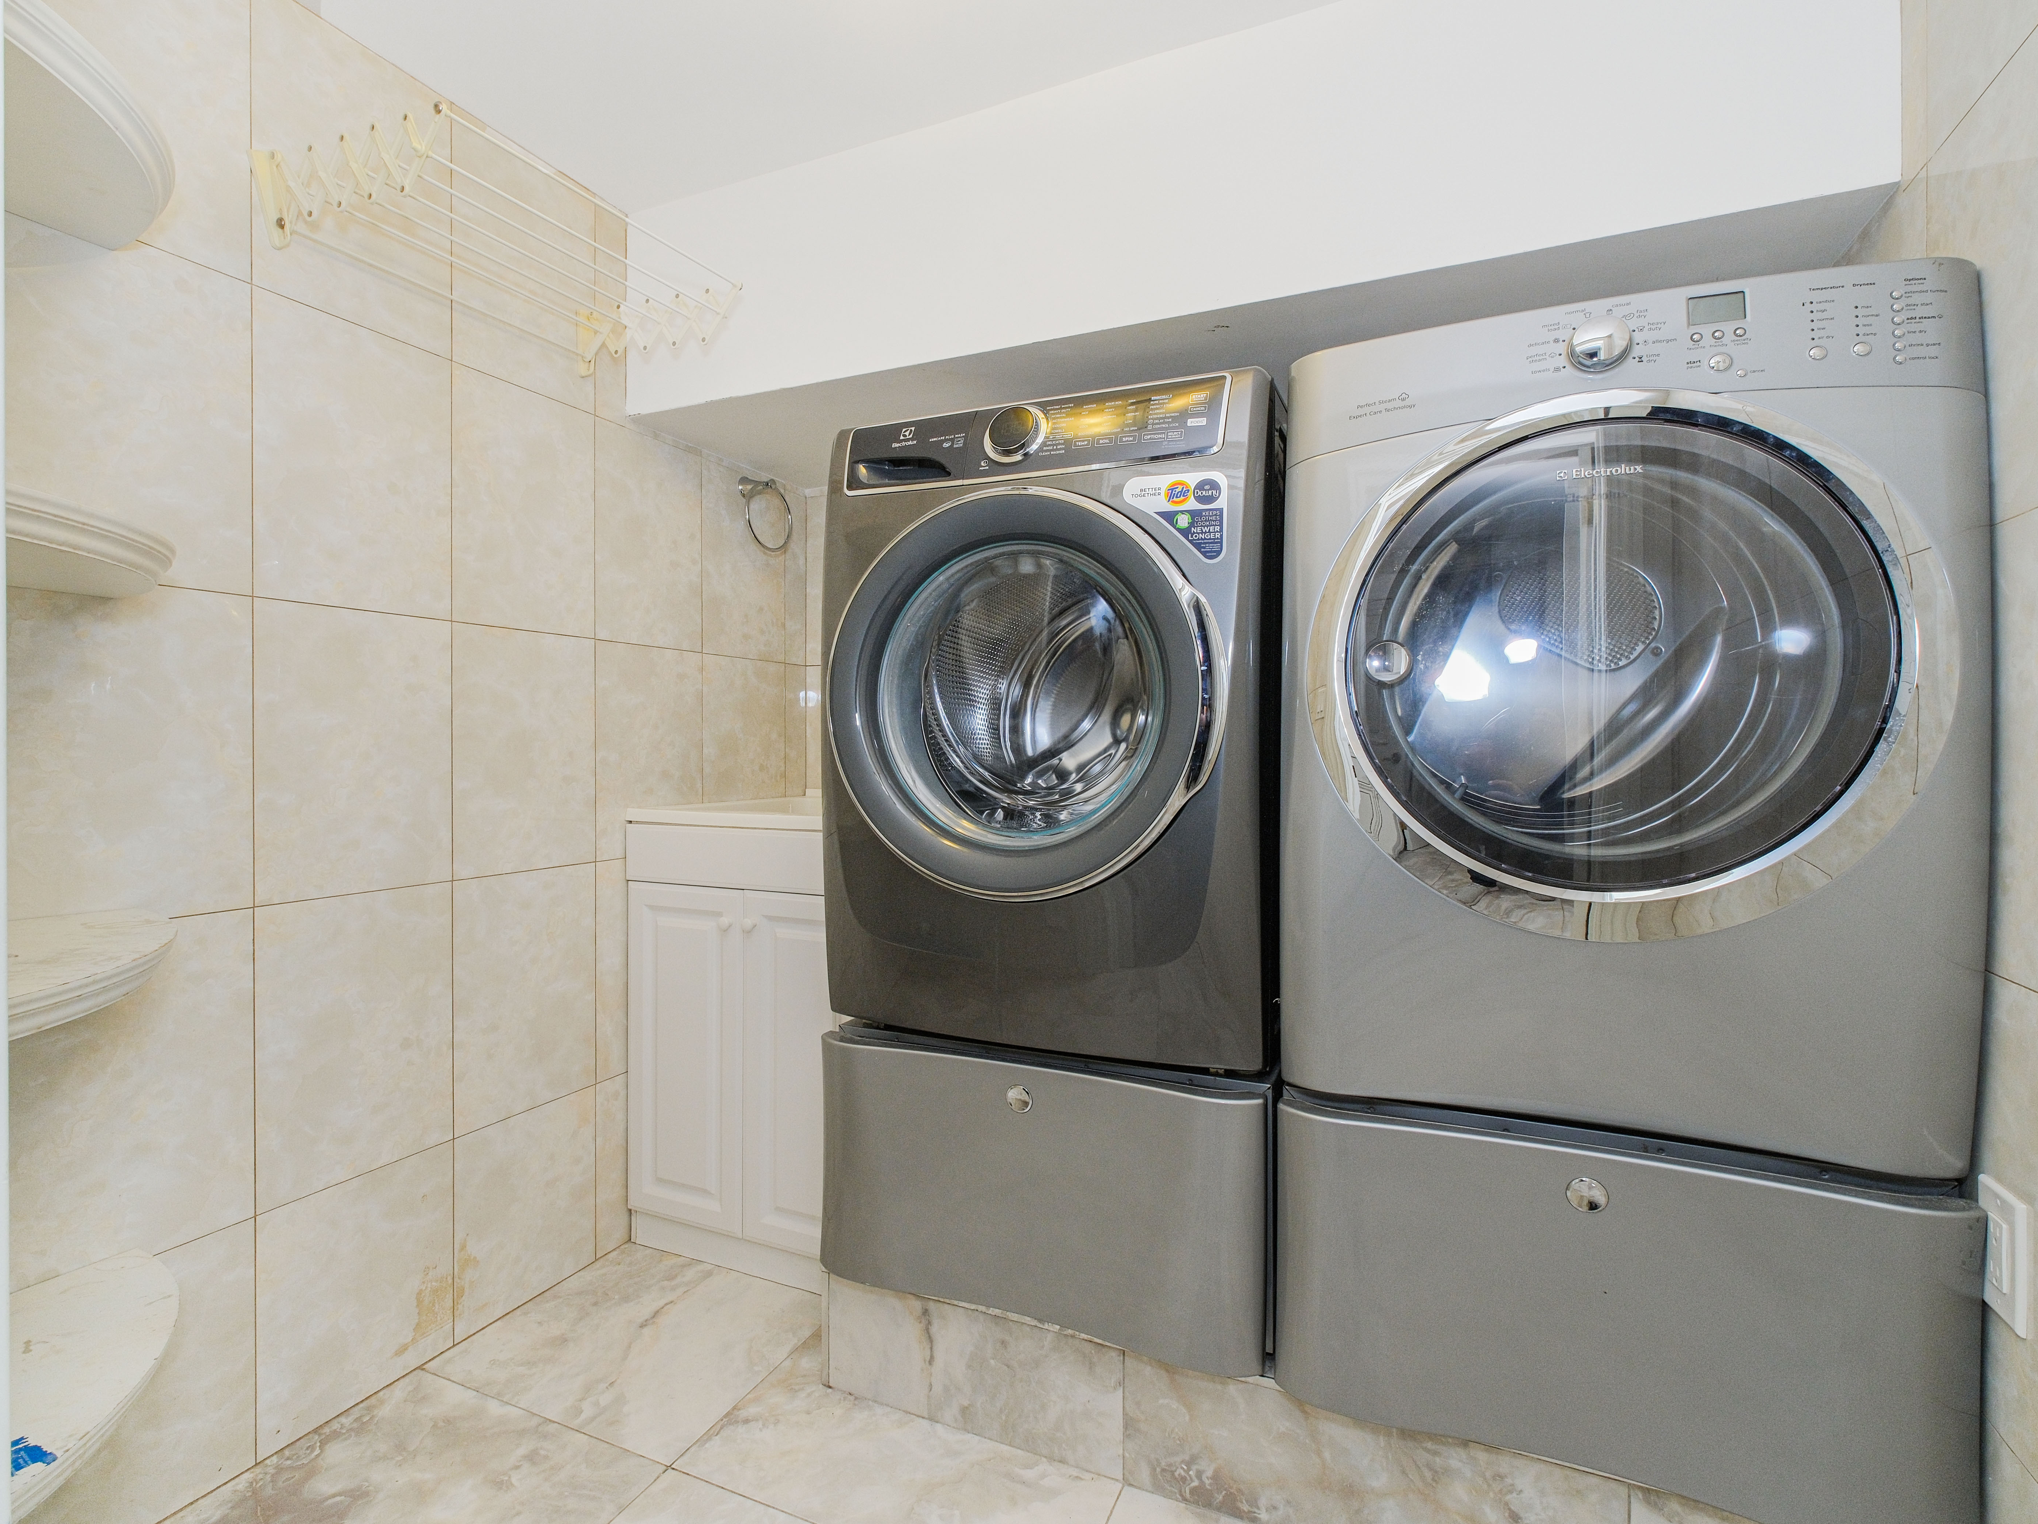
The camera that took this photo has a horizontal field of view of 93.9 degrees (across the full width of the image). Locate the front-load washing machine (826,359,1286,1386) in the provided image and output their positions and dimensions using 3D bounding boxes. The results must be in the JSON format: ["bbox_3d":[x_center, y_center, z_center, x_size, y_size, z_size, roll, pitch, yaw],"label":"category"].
[{"bbox_3d":[0.158,0.146,1.686,0.690,1.355,0.790,0,0,24],"label":"front-load washing machine"}]

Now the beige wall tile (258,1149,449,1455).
[{"bbox_3d":[-1.071,0.856,1.554,0.012,0.371,0.306,1,1,25],"label":"beige wall tile"}]

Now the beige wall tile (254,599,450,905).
[{"bbox_3d":[-1.034,-0.016,1.496,0.010,0.445,0.298,0,0,24],"label":"beige wall tile"}]

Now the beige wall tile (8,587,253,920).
[{"bbox_3d":[-1.192,-0.011,1.261,0.012,0.457,0.306,1,1,25],"label":"beige wall tile"}]

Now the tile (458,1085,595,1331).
[{"bbox_3d":[-0.913,0.826,1.774,0.010,0.356,0.298,0,0,24],"label":"tile"}]

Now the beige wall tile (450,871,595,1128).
[{"bbox_3d":[-0.941,0.438,1.826,0.012,0.457,0.306,1,1,25],"label":"beige wall tile"}]

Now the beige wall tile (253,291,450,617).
[{"bbox_3d":[-1.061,-0.472,1.532,0.012,0.457,0.306,1,1,25],"label":"beige wall tile"}]

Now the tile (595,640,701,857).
[{"bbox_3d":[-0.810,-0.022,2.097,0.012,0.457,0.306,1,1,25],"label":"tile"}]

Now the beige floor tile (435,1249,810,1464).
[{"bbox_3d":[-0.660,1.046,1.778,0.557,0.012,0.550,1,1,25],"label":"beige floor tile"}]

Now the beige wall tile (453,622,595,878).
[{"bbox_3d":[-0.938,-0.019,1.819,0.012,0.457,0.306,1,1,25],"label":"beige wall tile"}]

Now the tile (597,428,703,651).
[{"bbox_3d":[-0.788,-0.471,2.039,0.010,0.445,0.298,0,0,24],"label":"tile"}]

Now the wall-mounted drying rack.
[{"bbox_3d":[-0.782,-0.807,1.536,0.408,0.140,0.597,0,0,24],"label":"wall-mounted drying rack"}]

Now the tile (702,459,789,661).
[{"bbox_3d":[-0.663,-0.468,2.317,0.010,0.445,0.298,0,0,24],"label":"tile"}]

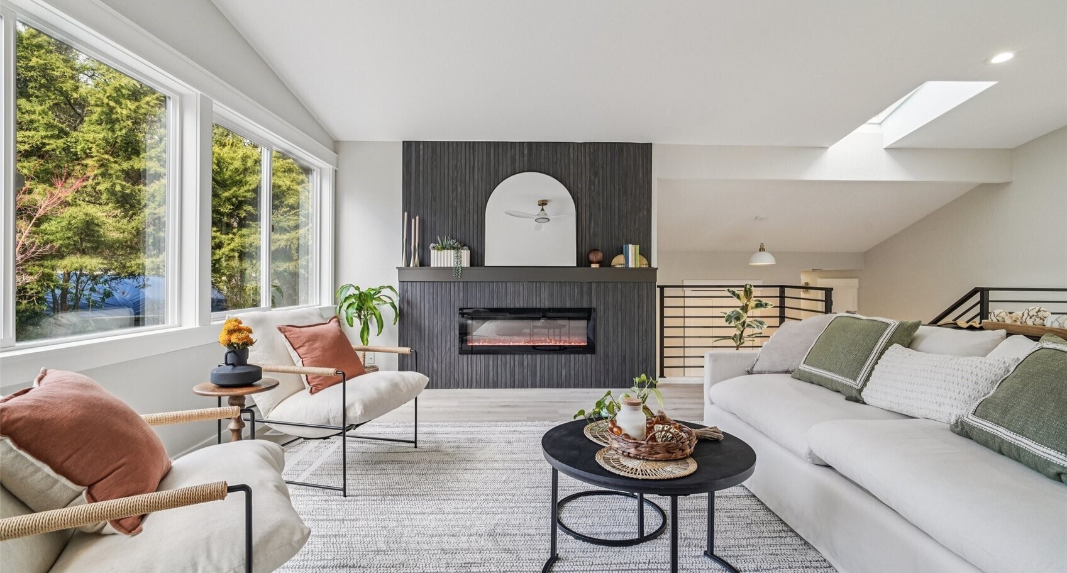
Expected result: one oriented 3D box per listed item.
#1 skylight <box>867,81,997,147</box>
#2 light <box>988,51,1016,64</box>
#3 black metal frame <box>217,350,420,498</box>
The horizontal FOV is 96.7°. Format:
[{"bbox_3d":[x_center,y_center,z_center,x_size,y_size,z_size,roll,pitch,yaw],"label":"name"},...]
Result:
[{"bbox_3d":[3.440,-1.640,4.430,0.600,0.200,1.180,0,-9,0],"label":"skylight"},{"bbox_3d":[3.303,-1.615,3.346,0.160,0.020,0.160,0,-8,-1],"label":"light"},{"bbox_3d":[-1.208,0.713,2.758,0.807,0.631,0.711,0,1,16],"label":"black metal frame"}]

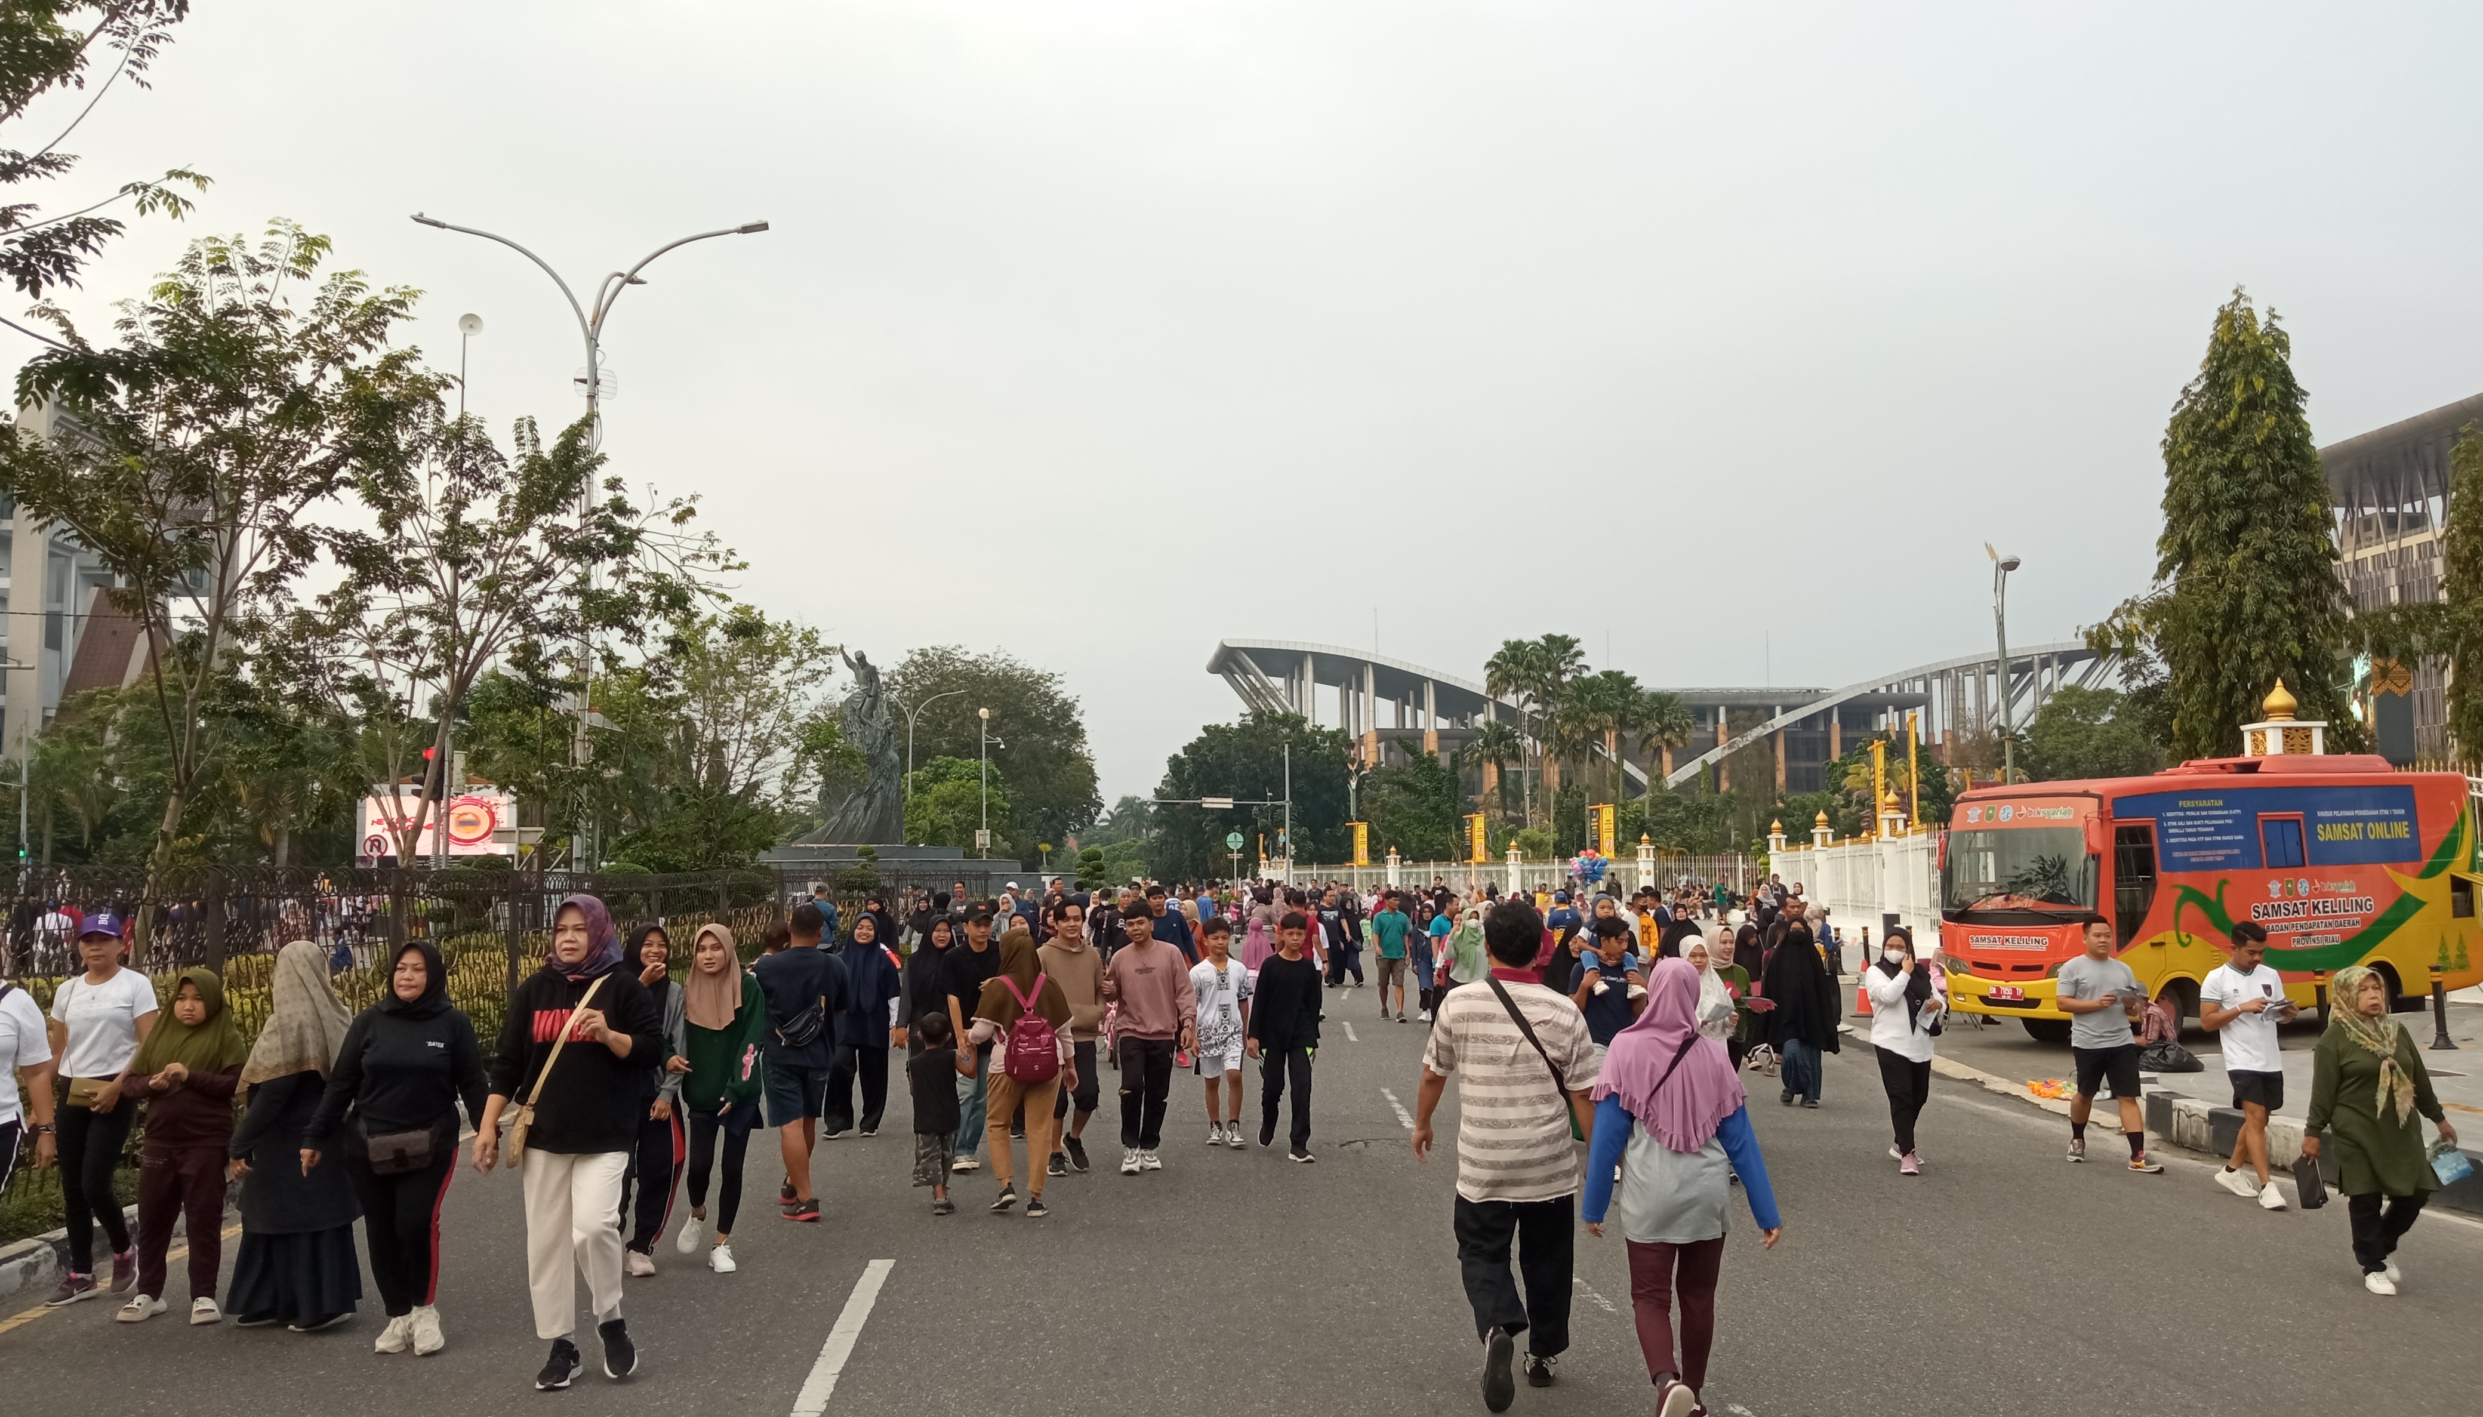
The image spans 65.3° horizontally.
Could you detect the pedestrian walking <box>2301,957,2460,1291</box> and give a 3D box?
[{"bbox_3d":[5.160,1.878,8.769,0.660,1.470,0.460,-1,-5,3],"label":"pedestrian walking"}]

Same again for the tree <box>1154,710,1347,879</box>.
[{"bbox_3d":[0.643,7.346,141.919,14.300,14.609,13.000,0,-5,0],"label":"tree"}]

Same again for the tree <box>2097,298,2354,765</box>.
[{"bbox_3d":[18.295,-1.473,35.776,4.500,12.800,4.400,0,-5,0],"label":"tree"}]

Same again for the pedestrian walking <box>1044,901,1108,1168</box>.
[{"bbox_3d":[-1.042,2.008,12.002,0.480,1.665,0.500,0,-5,-7],"label":"pedestrian walking"}]

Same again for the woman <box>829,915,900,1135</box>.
[{"bbox_3d":[-2.640,2.213,13.620,0.540,1.553,0.360,0,-5,-5],"label":"woman"}]

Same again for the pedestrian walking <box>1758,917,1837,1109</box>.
[{"bbox_3d":[4.605,2.499,15.992,0.580,1.546,0.420,-1,-5,8],"label":"pedestrian walking"}]

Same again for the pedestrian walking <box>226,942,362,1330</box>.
[{"bbox_3d":[-3.823,1.716,7.887,0.500,1.518,0.500,-3,-6,25],"label":"pedestrian walking"}]

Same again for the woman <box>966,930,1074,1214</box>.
[{"bbox_3d":[-1.183,1.937,10.409,0.530,1.497,0.420,-1,-5,3],"label":"woman"}]

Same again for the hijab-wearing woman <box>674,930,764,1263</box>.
[{"bbox_3d":[-2.413,1.783,8.971,0.420,1.571,0.480,0,-5,-5],"label":"hijab-wearing woman"}]

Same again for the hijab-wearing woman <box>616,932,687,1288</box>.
[{"bbox_3d":[-2.665,1.751,8.709,0.440,1.548,0.380,0,-5,-7],"label":"hijab-wearing woman"}]

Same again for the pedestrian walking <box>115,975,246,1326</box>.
[{"bbox_3d":[-4.281,1.748,7.835,0.520,1.390,0.380,0,-5,-5],"label":"pedestrian walking"}]

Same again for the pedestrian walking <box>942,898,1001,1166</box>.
[{"bbox_3d":[-1.664,2.041,12.142,0.470,1.629,0.420,1,-5,-8],"label":"pedestrian walking"}]

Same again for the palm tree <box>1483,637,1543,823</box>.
[{"bbox_3d":[16.694,4.024,118.118,3.900,16.808,3.900,0,-5,0],"label":"palm tree"}]

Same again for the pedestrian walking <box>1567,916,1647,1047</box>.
[{"bbox_3d":[2.206,2.037,11.625,0.500,1.590,0.360,0,-5,-6],"label":"pedestrian walking"}]

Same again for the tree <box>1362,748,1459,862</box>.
[{"bbox_3d":[10.208,7.230,115.814,6.000,9.726,6.000,0,-5,0],"label":"tree"}]

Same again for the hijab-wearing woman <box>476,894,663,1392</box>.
[{"bbox_3d":[-2.290,1.459,6.598,0.620,1.643,0.450,0,-5,-2],"label":"hijab-wearing woman"}]

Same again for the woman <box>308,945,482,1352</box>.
[{"bbox_3d":[-3.236,1.667,7.470,0.620,1.536,0.420,0,-5,0],"label":"woman"}]

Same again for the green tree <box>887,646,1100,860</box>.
[{"bbox_3d":[-11.990,3.545,92.057,10.500,12.988,10.000,0,-5,0],"label":"green tree"}]

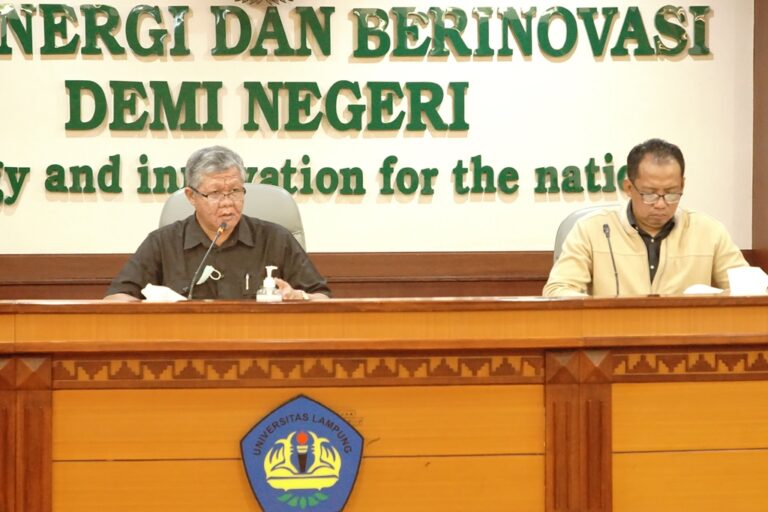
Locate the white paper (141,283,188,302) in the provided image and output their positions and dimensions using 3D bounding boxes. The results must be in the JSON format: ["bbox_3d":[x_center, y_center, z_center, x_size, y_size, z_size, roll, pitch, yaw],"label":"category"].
[{"bbox_3d":[-0.583,0.100,5.960,0.130,0.056,0.120,0,0,-5],"label":"white paper"}]

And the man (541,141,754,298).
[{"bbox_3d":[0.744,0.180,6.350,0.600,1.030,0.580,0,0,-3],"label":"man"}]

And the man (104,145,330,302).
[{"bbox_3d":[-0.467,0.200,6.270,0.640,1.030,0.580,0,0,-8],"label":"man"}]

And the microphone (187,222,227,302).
[{"bbox_3d":[-0.475,0.026,6.020,0.090,0.225,0.160,0,0,27],"label":"microphone"}]

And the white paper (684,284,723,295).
[{"bbox_3d":[0.858,0.092,6.020,0.110,0.032,0.140,0,0,-5],"label":"white paper"}]

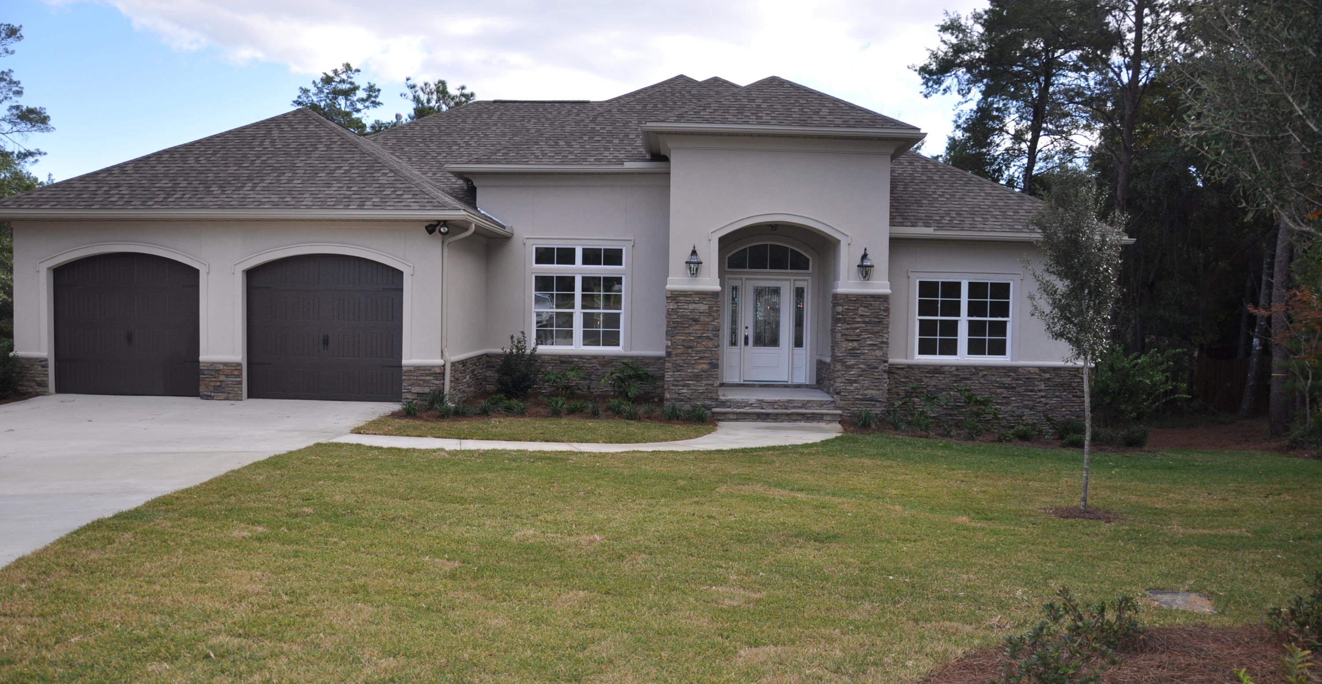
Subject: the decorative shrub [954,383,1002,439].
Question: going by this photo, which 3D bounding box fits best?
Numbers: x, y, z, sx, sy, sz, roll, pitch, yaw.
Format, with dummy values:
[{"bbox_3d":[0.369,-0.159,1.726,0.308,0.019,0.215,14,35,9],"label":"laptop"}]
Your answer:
[{"bbox_3d":[5.735,1.259,17.950,0.800,0.974,0.720,1,2,4],"label":"decorative shrub"}]

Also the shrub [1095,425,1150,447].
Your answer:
[{"bbox_3d":[8.191,1.669,17.600,0.918,0.340,0.689,1,2,4],"label":"shrub"}]

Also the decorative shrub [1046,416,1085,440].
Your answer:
[{"bbox_3d":[7.387,1.575,18.100,0.700,0.419,0.600,1,2,4],"label":"decorative shrub"}]

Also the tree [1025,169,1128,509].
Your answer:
[{"bbox_3d":[4.101,-0.015,9.800,0.960,3.361,0.960,2,3,23],"label":"tree"}]

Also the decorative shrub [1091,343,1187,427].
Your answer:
[{"bbox_3d":[9.979,0.881,20.700,1.789,1.706,1.610,1,2,4],"label":"decorative shrub"}]

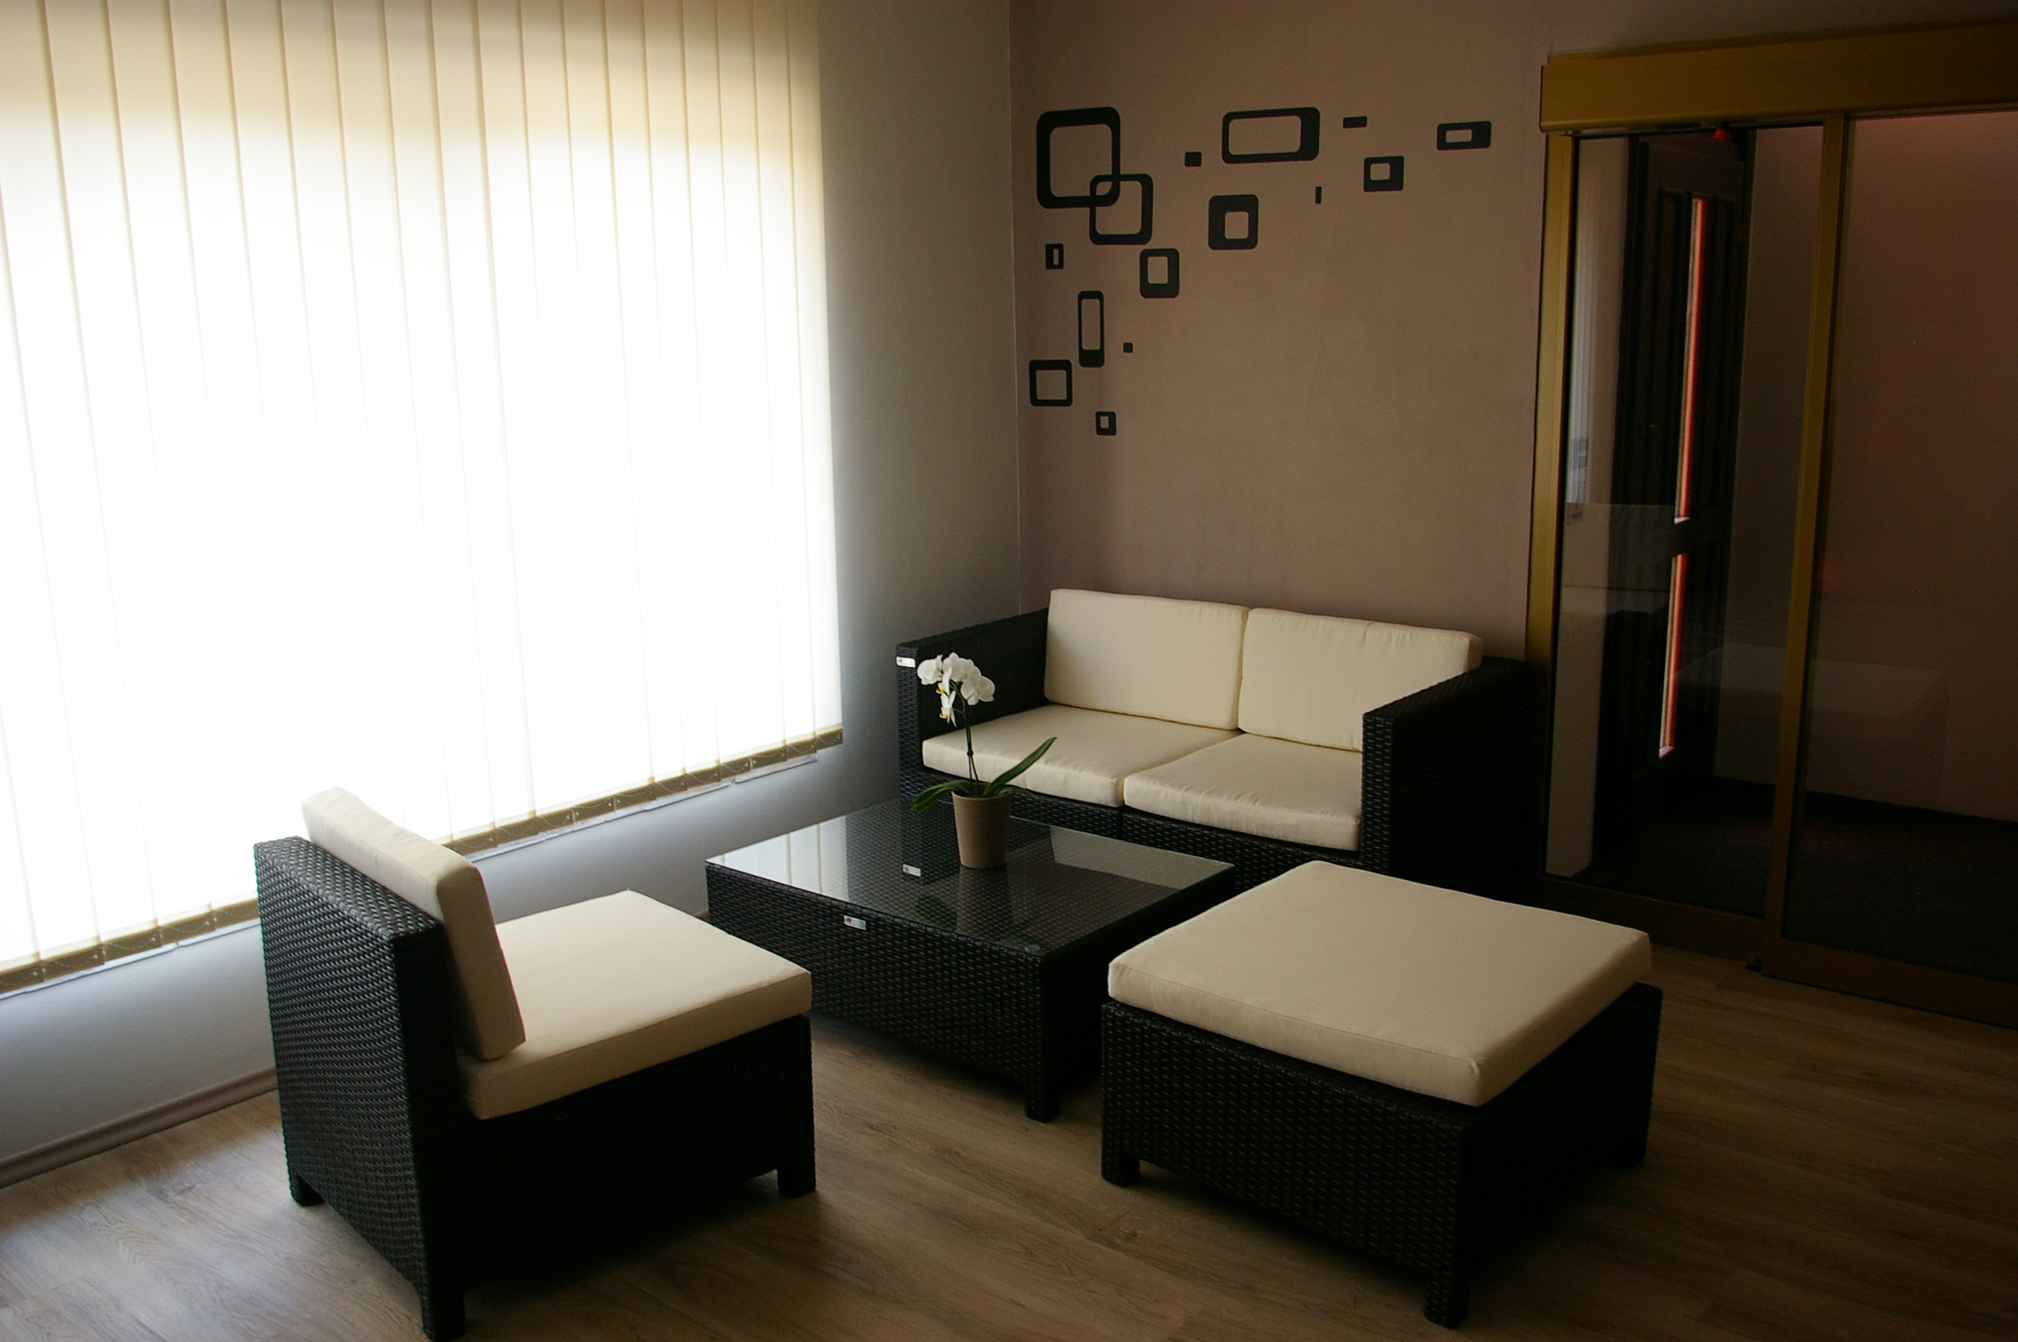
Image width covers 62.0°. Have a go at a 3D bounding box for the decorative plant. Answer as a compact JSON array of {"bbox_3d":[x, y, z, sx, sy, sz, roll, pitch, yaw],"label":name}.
[{"bbox_3d":[-0.057,0.140,3.868,0.339,0.376,0.200,-1,12,-1],"label":"decorative plant"}]

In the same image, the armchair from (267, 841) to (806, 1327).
[{"bbox_3d":[-0.854,0.605,3.074,0.742,0.775,0.638,-11,15,-40],"label":"armchair"}]

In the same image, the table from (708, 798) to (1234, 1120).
[{"bbox_3d":[-0.093,0.624,3.957,1.010,0.358,0.715,9,15,39],"label":"table"}]

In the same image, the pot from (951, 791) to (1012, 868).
[{"bbox_3d":[-0.060,0.363,3.914,0.140,0.169,0.140,-1,12,0],"label":"pot"}]

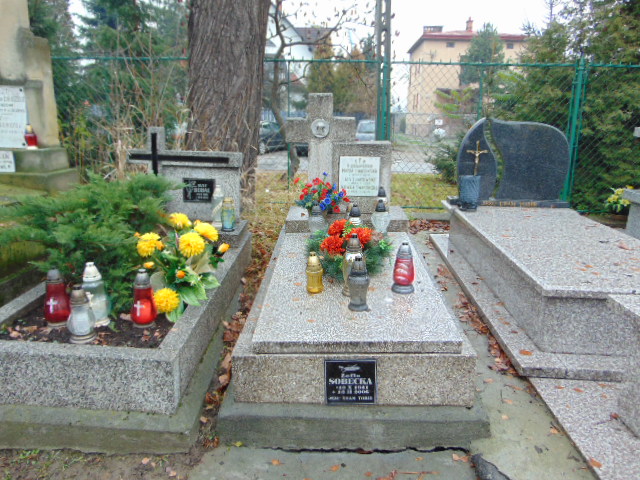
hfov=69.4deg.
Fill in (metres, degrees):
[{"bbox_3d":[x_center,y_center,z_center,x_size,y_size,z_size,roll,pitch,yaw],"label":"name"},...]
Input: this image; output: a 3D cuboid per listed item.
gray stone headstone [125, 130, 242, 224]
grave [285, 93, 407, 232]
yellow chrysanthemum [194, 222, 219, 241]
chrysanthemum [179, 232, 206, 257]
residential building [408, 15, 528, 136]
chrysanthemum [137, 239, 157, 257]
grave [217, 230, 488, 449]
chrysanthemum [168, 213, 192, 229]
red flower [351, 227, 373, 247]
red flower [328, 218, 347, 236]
[{"bbox_3d":[-0.985,-0.489,3.494,0.837,0.719,0.138,1,17,1],"label":"gray stone headstone"},{"bbox_3d":[0.207,-0.575,3.421,0.896,0.985,0.374,1,17,1],"label":"grave"},{"bbox_3d":[-0.560,-0.042,2.280,0.108,0.085,0.100,1,17,1],"label":"yellow chrysanthemum"},{"bbox_3d":[-0.615,0.022,2.230,0.122,0.105,0.112,1,17,1],"label":"chrysanthemum"},{"bbox_3d":[13.503,-14.590,42.557,10.000,9.600,10.500,1,17,2],"label":"residential building"},{"bbox_3d":[-0.856,0.037,2.280,0.097,0.085,0.090,1,17,1],"label":"chrysanthemum"},{"bbox_3d":[0.158,0.420,2.688,1.113,0.453,1.655,1,17,1],"label":"grave"},{"bbox_3d":[-0.709,-0.099,2.350,0.110,0.080,0.100,1,17,1],"label":"chrysanthemum"},{"bbox_3d":[0.247,-0.021,2.750,0.125,0.115,0.120,1,17,1],"label":"red flower"},{"bbox_3d":[0.107,-0.076,2.830,0.110,0.105,0.110,1,17,1],"label":"red flower"}]

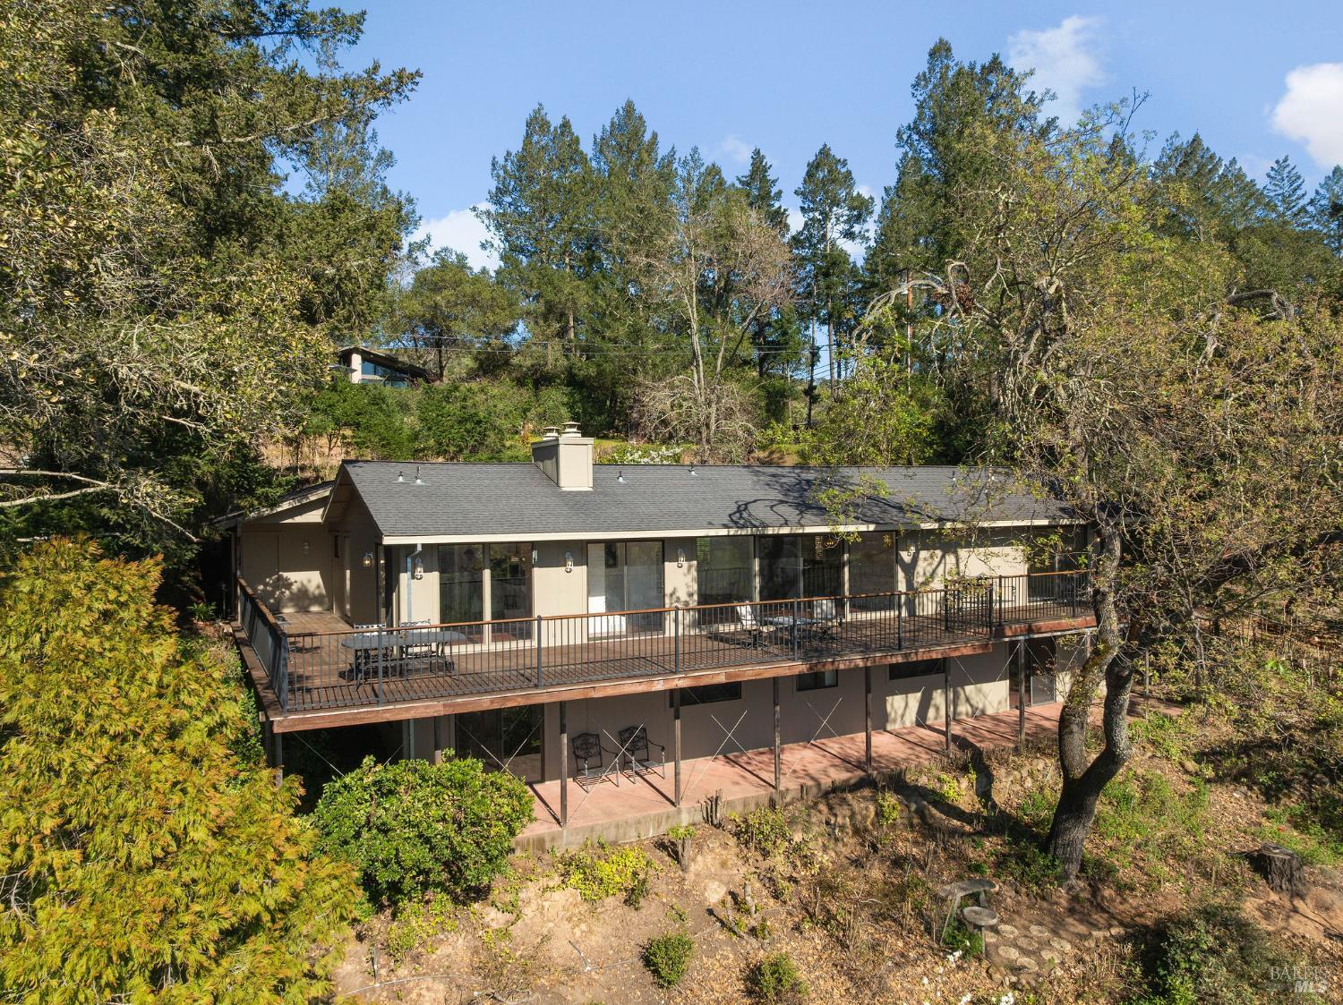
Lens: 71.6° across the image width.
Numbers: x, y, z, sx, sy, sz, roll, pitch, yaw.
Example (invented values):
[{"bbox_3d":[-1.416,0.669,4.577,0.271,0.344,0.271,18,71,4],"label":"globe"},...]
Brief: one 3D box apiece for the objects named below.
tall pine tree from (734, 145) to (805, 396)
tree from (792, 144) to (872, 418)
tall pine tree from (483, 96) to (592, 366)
[{"bbox_3d":[5.632,-13.460,54.000,3.900,14.190,4.000,0,1,0],"label":"tall pine tree"},{"bbox_3d":[8.654,-11.871,50.000,4.160,14.780,4.200,0,1,0],"label":"tree"},{"bbox_3d":[-7.332,-14.294,51.000,5.910,15.190,5.800,0,1,0],"label":"tall pine tree"}]

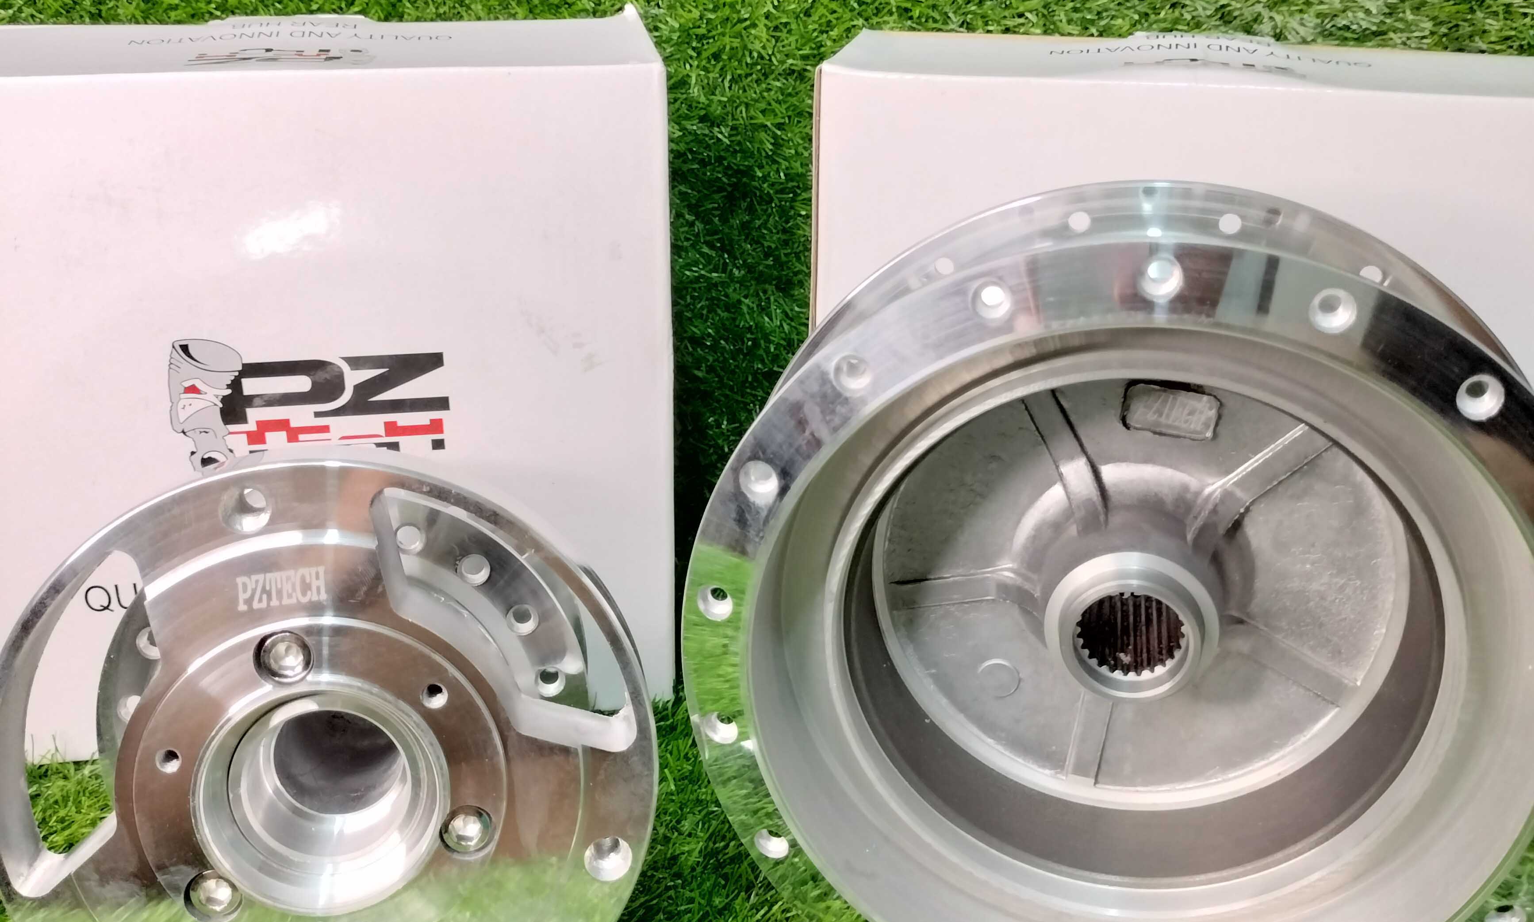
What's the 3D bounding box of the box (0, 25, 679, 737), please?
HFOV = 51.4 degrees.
[{"bbox_3d":[-0.141,-0.026,0.514,0.210,0.212,0.098,-4,23,-10],"label":"box"}]

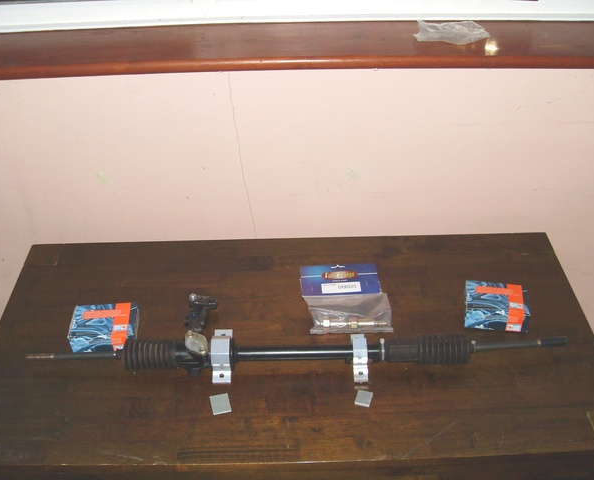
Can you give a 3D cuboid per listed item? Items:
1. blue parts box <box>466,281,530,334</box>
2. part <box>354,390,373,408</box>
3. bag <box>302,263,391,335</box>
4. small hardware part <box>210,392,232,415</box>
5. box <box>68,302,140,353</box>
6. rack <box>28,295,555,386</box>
[{"bbox_3d":[0.404,0.135,1.305,0.123,0.047,0.083,5,41,7],"label":"blue parts box"},{"bbox_3d":[0.122,0.287,1.164,0.026,0.006,0.028,9,42,11],"label":"part"},{"bbox_3d":[0.099,0.115,1.351,0.180,0.024,0.200,-2,41,-1],"label":"bag"},{"bbox_3d":[-0.137,0.296,1.159,0.033,0.004,0.039,-8,41,-8],"label":"small hardware part"},{"bbox_3d":[-0.376,0.174,1.273,0.123,0.047,0.083,-3,41,-2],"label":"box"},{"bbox_3d":[0.002,0.178,1.245,1.030,0.068,0.205,-1,41,-1],"label":"rack"}]

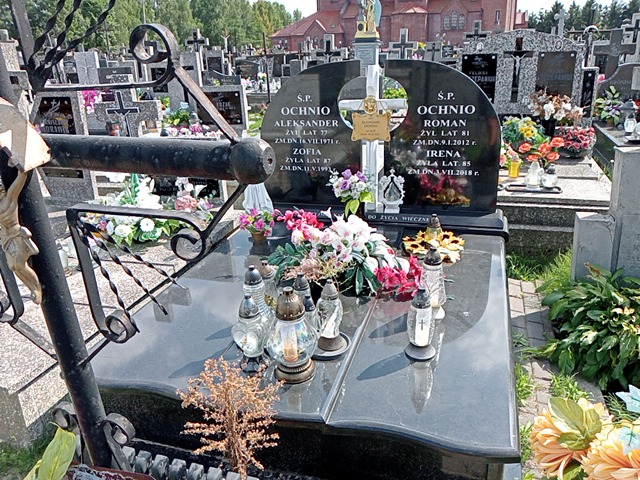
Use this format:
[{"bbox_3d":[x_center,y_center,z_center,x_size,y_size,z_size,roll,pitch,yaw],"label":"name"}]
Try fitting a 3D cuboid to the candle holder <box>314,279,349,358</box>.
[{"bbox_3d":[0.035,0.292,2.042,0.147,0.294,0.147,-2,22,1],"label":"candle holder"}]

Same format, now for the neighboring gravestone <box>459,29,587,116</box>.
[{"bbox_3d":[2.158,-1.810,5.625,1.274,0.868,0.150,4,22,17],"label":"neighboring gravestone"}]

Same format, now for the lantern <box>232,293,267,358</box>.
[{"bbox_3d":[-0.264,0.344,1.923,0.128,0.306,0.105,-6,21,-9],"label":"lantern"}]

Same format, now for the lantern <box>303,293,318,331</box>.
[{"bbox_3d":[-0.046,0.310,2.159,0.078,0.181,0.078,-2,22,1],"label":"lantern"}]

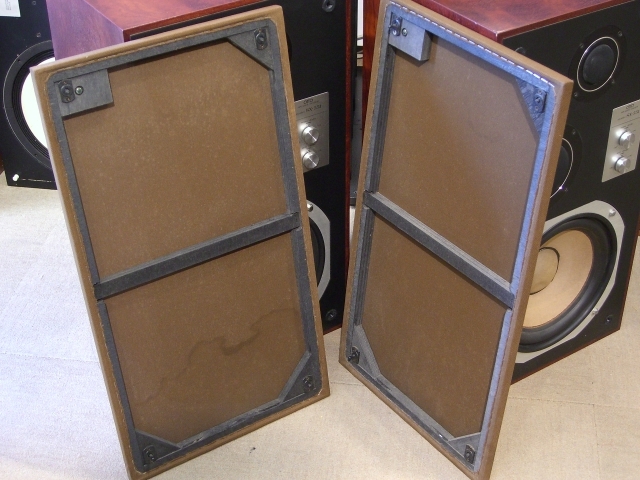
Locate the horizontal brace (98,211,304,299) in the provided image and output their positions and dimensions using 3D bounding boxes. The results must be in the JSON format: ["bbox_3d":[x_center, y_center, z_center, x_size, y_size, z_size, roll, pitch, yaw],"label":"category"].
[{"bbox_3d":[-0.170,0.019,1.488,0.320,0.022,0.018,-20,29,-25],"label":"horizontal brace"}]

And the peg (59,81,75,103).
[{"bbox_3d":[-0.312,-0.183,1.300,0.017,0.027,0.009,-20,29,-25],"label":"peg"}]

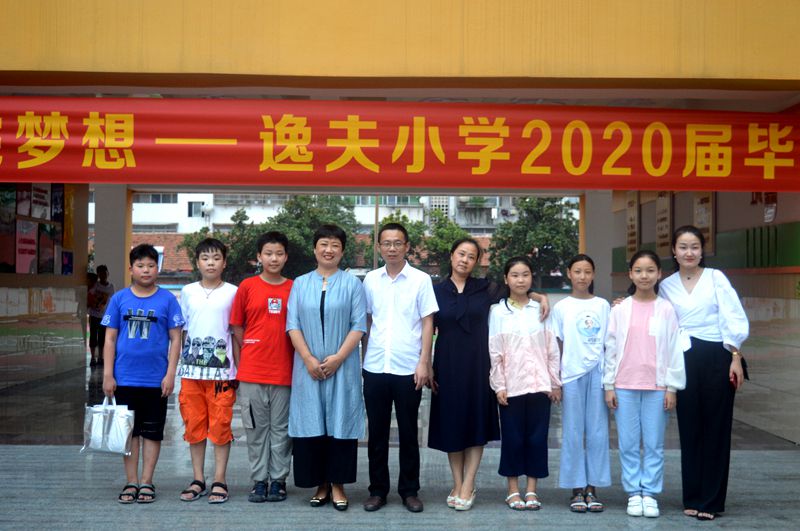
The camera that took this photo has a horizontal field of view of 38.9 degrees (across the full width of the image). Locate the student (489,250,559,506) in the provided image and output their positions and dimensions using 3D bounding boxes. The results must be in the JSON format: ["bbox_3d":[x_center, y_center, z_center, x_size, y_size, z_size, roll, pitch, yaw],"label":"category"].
[{"bbox_3d":[0.734,0.684,6.668,0.424,1.474,0.290,0,-1,3],"label":"student"}]

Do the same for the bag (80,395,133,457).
[{"bbox_3d":[-1.721,0.948,6.660,0.316,0.348,0.100,1,-1,-7],"label":"bag"}]

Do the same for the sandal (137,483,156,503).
[{"bbox_3d":[-1.548,1.389,6.939,0.102,0.092,0.250,1,-1,-10],"label":"sandal"}]

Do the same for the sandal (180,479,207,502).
[{"bbox_3d":[-1.260,1.362,6.864,0.097,0.090,0.250,0,-1,12],"label":"sandal"}]

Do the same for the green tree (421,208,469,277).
[{"bbox_3d":[2.121,-0.236,50.030,2.700,4.562,2.700,1,-1,0],"label":"green tree"}]

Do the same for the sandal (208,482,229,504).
[{"bbox_3d":[-1.107,1.394,6.960,0.105,0.092,0.250,1,-1,-6],"label":"sandal"}]

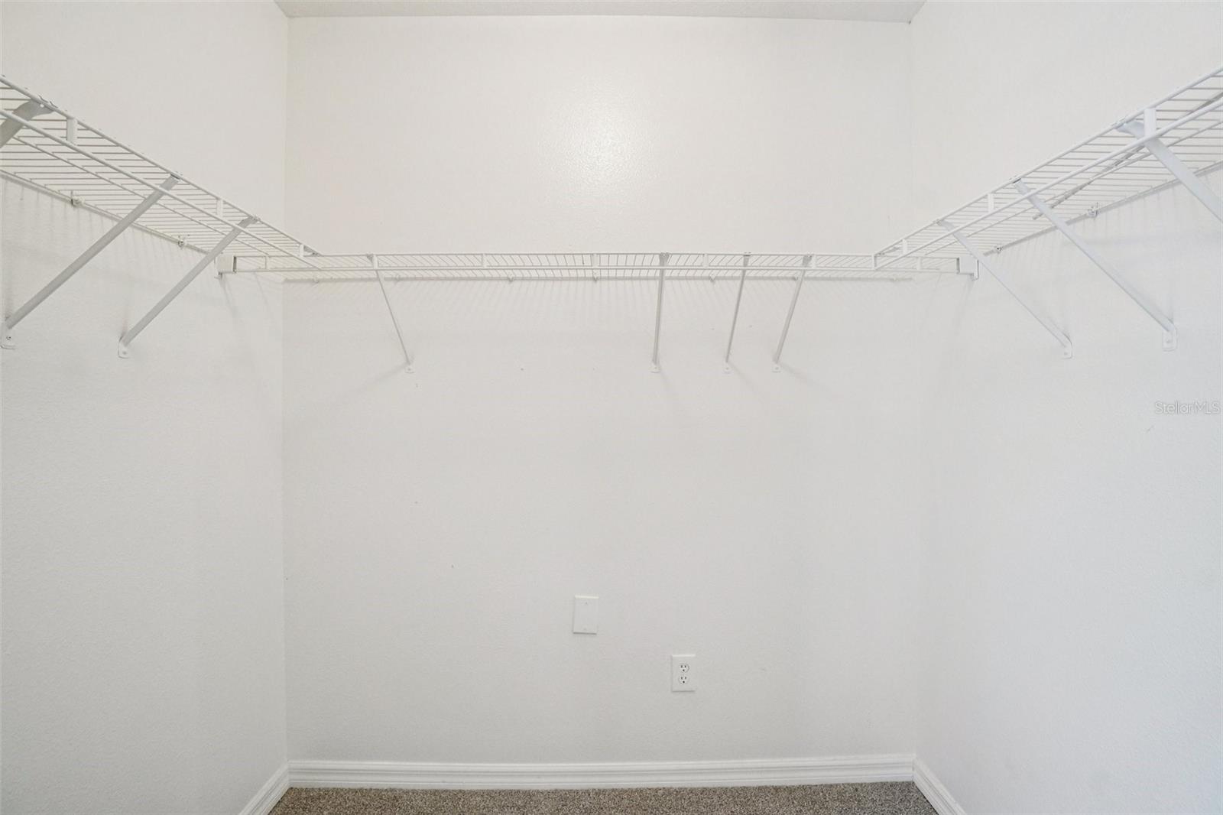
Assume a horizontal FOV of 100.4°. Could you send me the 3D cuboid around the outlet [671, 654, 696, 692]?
[{"bbox_3d":[0.241,0.884,1.695,0.078,0.122,0.009,0,0,-1],"label":"outlet"}]

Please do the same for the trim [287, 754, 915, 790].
[{"bbox_3d":[-0.023,1.212,1.688,2.090,0.084,0.015,0,0,-1],"label":"trim"}]

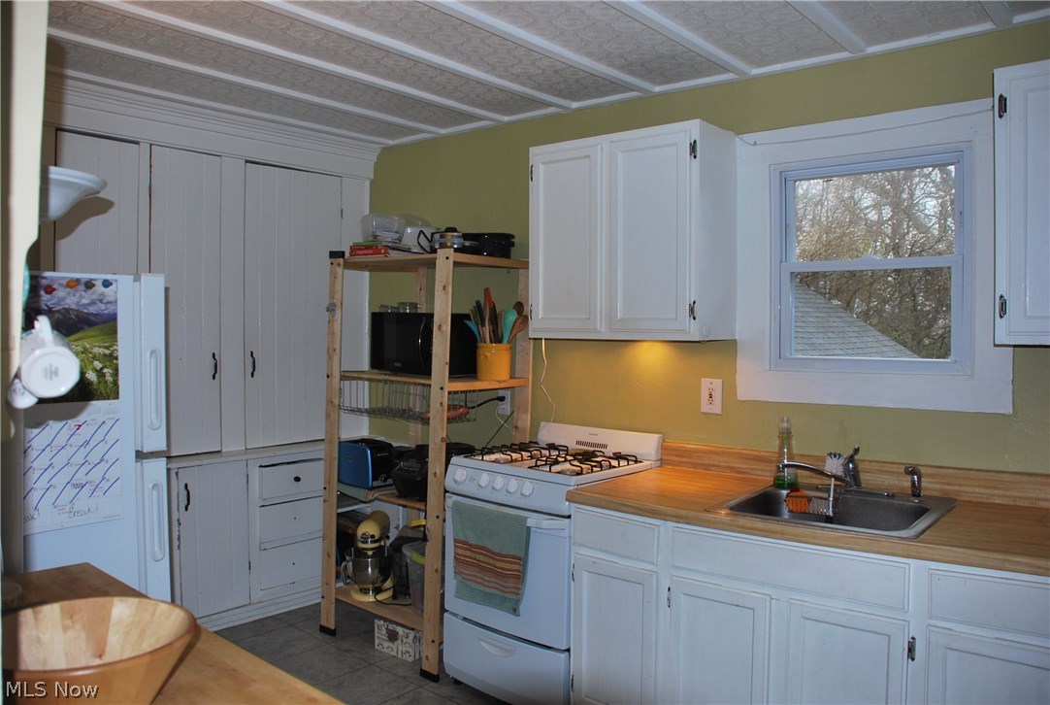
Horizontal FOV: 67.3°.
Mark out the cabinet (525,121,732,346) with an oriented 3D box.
[{"bbox_3d":[0.400,-0.422,3.002,0.709,0.744,0.320,1,2,36],"label":"cabinet"}]

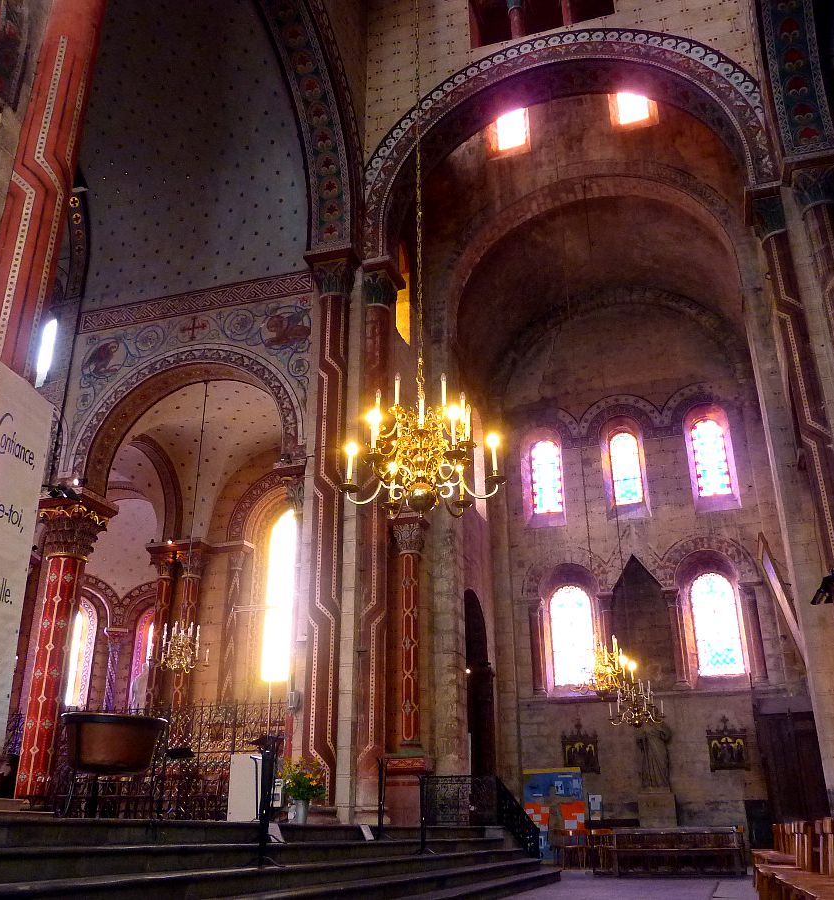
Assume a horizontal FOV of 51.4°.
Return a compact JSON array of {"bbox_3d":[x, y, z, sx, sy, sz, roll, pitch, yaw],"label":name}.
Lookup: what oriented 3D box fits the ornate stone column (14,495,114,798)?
[{"bbox_3d":[-5.670,3.139,13.704,0.960,4.807,0.960,-7,-25,16],"label":"ornate stone column"}]

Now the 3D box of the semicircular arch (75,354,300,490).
[{"bbox_3d":[-4.451,-0.670,16.684,4.550,2.750,0.750,-7,-24,15],"label":"semicircular arch"}]

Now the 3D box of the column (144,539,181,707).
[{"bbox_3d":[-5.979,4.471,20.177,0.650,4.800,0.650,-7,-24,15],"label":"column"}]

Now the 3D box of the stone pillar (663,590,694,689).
[{"bbox_3d":[6.817,4.865,22.420,0.500,2.600,0.480,-7,-24,15],"label":"stone pillar"}]

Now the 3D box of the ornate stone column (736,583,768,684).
[{"bbox_3d":[8.552,4.622,21.957,0.500,2.580,0.480,-7,-24,15],"label":"ornate stone column"}]

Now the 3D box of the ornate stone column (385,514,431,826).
[{"bbox_3d":[-0.143,4.355,18.258,0.800,6.550,0.800,-7,-24,15],"label":"ornate stone column"}]

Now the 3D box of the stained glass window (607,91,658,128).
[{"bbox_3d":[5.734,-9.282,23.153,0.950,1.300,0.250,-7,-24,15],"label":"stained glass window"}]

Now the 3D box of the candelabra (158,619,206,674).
[{"bbox_3d":[-3.577,2.983,13.175,0.690,0.852,0.690,-7,-25,16],"label":"candelabra"}]

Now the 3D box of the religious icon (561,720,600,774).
[{"bbox_3d":[3.396,6.184,18.093,0.701,1.031,0.200,-7,-25,16],"label":"religious icon"}]

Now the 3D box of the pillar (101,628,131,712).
[{"bbox_3d":[-6.657,4.933,18.856,0.440,2.103,0.440,-7,-25,16],"label":"pillar"}]

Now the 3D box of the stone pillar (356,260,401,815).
[{"bbox_3d":[-0.593,1.038,14.614,0.700,9.700,0.720,0,-23,0],"label":"stone pillar"}]

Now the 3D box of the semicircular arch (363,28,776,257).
[{"bbox_3d":[2.270,-5.027,14.542,6.358,3.751,0.900,-7,-25,16],"label":"semicircular arch"}]

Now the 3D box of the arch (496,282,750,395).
[{"bbox_3d":[4.774,-2.811,21.412,6.080,3.107,0.500,-7,-25,16],"label":"arch"}]

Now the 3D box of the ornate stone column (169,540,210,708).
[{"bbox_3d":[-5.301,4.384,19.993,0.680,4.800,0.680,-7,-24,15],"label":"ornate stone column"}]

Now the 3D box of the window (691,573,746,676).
[{"bbox_3d":[6.466,3.725,18.647,0.891,2.201,0.200,-7,-25,16],"label":"window"}]

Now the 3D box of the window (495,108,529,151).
[{"bbox_3d":[2.650,-8.947,24.017,0.850,1.400,0.250,-7,-24,15],"label":"window"}]

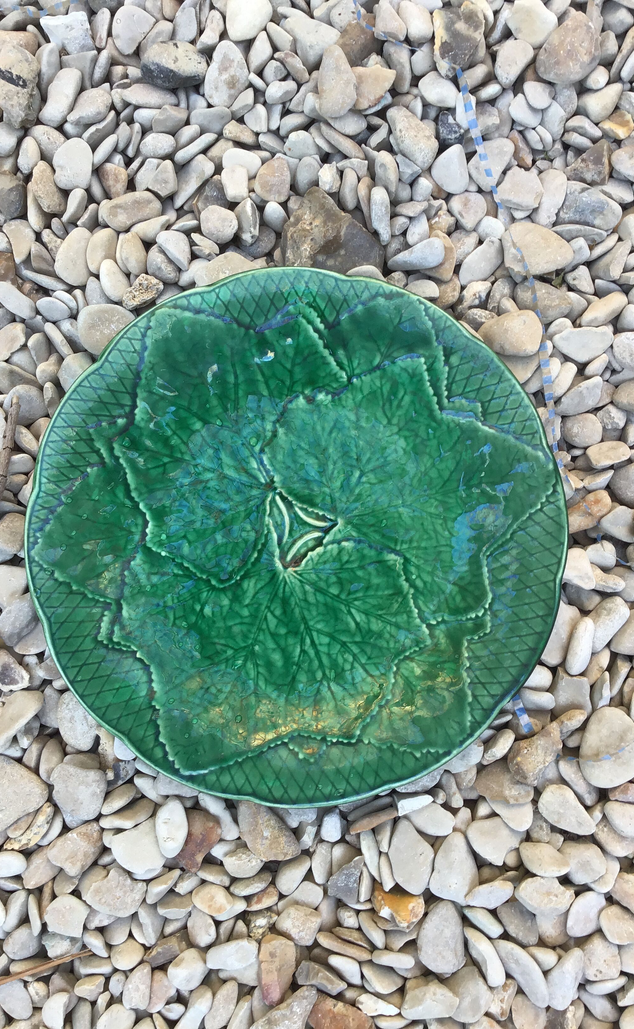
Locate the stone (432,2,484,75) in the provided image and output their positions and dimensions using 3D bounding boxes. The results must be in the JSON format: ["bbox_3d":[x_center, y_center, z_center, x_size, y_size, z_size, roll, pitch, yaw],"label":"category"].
[{"bbox_3d":[0.068,-0.228,0.443,0.024,0.021,0.034,-8,85,-1],"label":"stone"}]

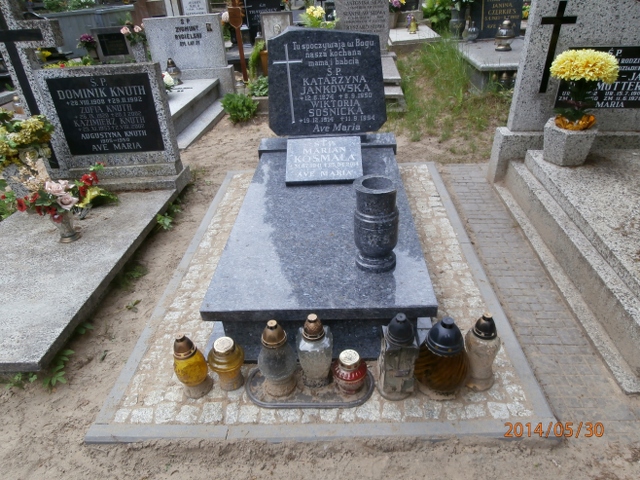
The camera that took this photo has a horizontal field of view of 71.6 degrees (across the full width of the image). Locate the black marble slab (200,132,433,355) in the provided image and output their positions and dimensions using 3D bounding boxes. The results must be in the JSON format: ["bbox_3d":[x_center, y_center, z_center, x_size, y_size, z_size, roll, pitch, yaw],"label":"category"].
[{"bbox_3d":[0.032,-0.080,2.175,0.800,0.347,1.540,-2,32,4],"label":"black marble slab"}]

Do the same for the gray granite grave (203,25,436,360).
[{"bbox_3d":[0.006,-0.353,1.974,0.808,0.938,1.561,-2,31,4],"label":"gray granite grave"}]

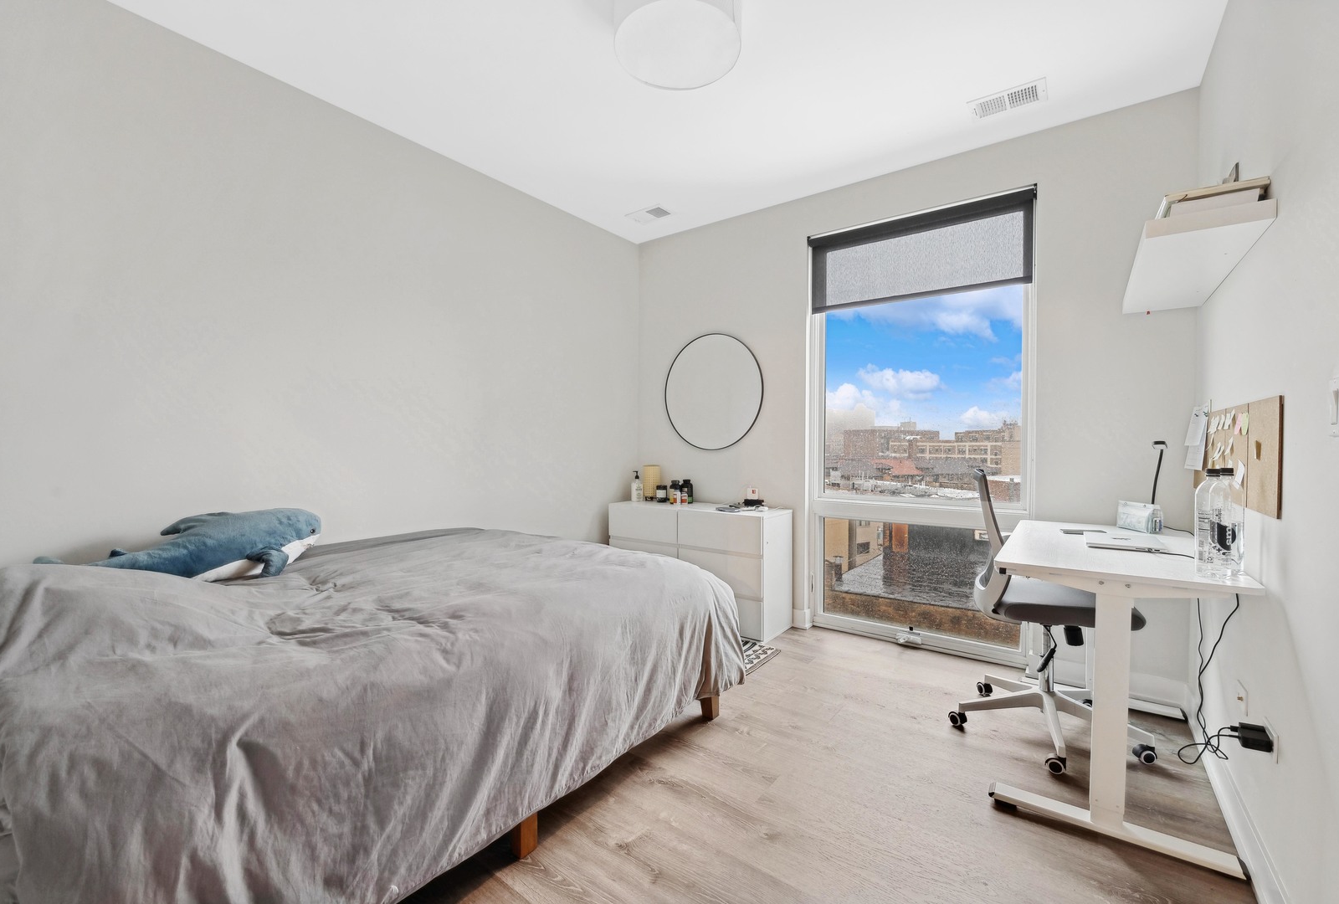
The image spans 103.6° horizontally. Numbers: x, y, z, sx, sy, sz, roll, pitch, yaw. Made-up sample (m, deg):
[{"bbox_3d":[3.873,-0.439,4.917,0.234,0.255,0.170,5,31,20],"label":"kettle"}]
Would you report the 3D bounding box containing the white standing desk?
[{"bbox_3d":[1.639,0.743,1.983,0.600,0.793,1.150,1,1,38],"label":"white standing desk"}]

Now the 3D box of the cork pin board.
[{"bbox_3d":[1.821,0.008,1.720,0.014,0.297,1.130,1,1,38],"label":"cork pin board"}]

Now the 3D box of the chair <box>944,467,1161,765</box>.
[{"bbox_3d":[1.555,0.608,2.141,0.660,1.060,0.680,1,1,38],"label":"chair"}]

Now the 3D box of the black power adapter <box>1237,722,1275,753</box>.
[{"bbox_3d":[1.523,0.744,1.374,0.050,0.030,0.072,1,1,37],"label":"black power adapter"}]

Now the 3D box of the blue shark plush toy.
[{"bbox_3d":[-1.608,0.347,1.817,0.800,0.270,0.310,0,1,-43],"label":"blue shark plush toy"}]

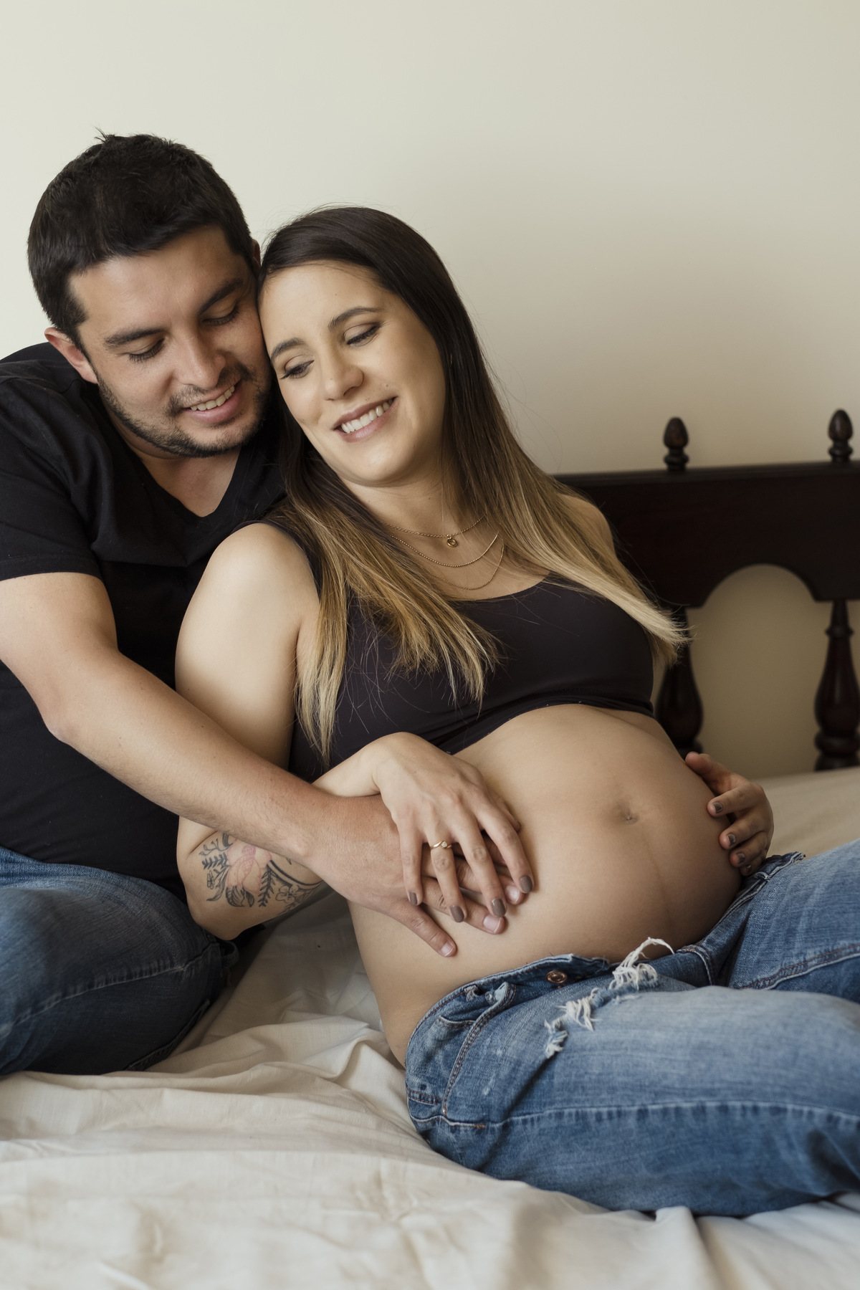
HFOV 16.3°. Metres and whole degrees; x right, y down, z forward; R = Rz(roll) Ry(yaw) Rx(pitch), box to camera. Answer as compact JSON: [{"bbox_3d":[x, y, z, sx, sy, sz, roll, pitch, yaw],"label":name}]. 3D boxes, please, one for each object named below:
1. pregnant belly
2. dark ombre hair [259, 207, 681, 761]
[{"bbox_3d":[0.095,0.178,2.330,0.310,0.260,0.230,-16,-6,-33],"label":"pregnant belly"},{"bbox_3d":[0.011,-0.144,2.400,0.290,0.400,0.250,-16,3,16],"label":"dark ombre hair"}]

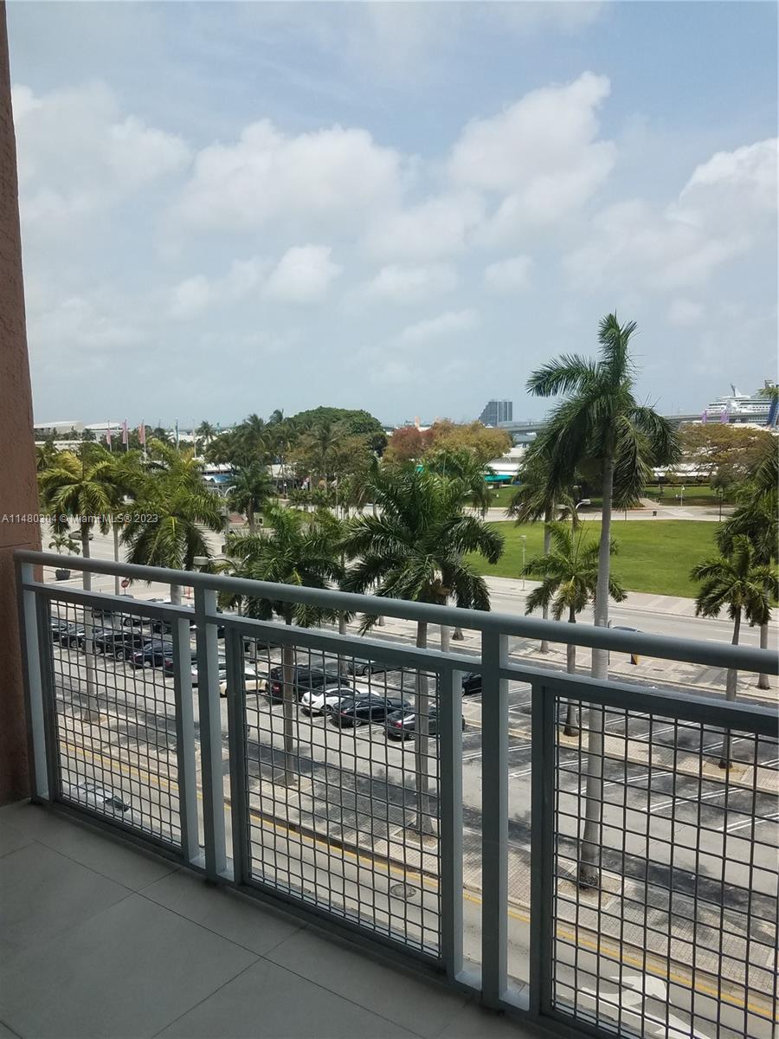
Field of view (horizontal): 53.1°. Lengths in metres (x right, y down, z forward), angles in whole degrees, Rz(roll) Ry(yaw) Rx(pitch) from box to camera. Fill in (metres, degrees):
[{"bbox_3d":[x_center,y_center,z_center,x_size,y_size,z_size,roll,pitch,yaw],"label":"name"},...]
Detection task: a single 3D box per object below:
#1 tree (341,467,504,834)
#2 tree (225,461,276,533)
[{"bbox_3d":[1.393,5.488,31.872,6.530,15.310,6.530,-1,6,2],"label":"tree"},{"bbox_3d":[-21.574,-2.813,122.419,8.540,12.140,8.540,-2,7,-10],"label":"tree"}]

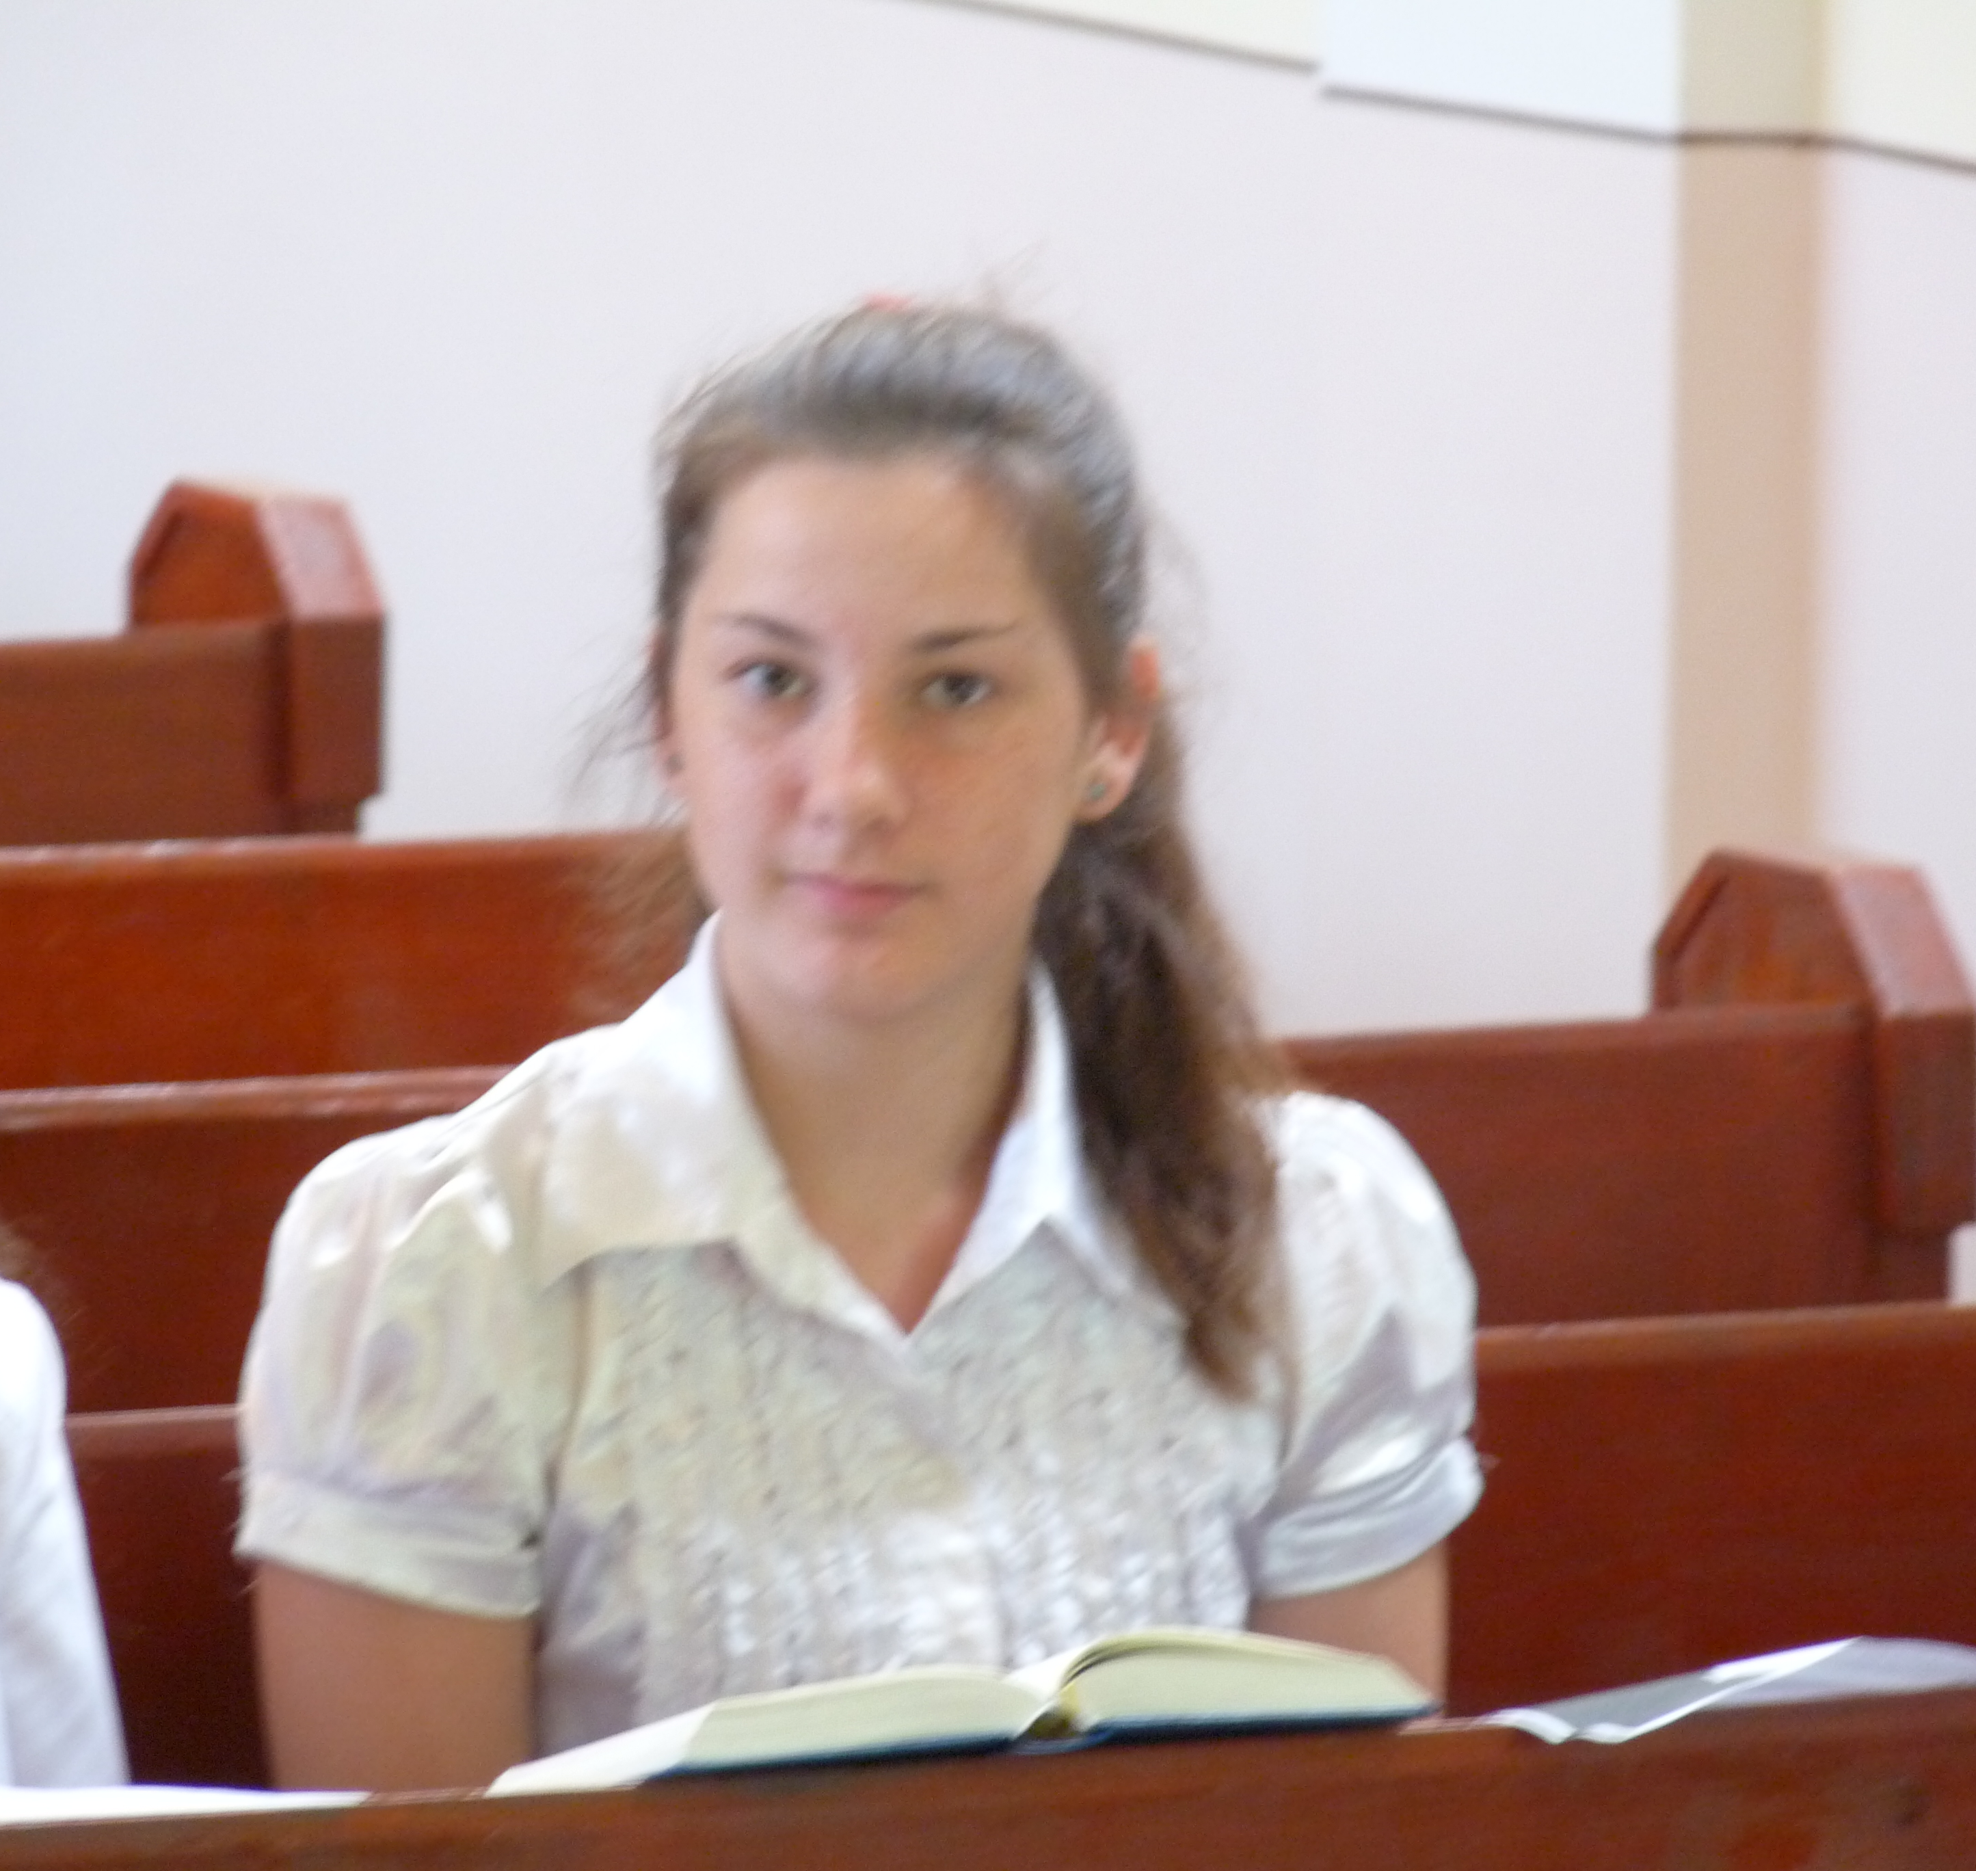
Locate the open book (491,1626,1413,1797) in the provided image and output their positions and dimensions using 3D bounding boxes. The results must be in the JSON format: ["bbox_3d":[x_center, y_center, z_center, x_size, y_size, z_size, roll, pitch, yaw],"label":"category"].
[{"bbox_3d":[-0.016,0.239,6.310,0.255,0.034,0.170,-4,-8,-22],"label":"open book"}]

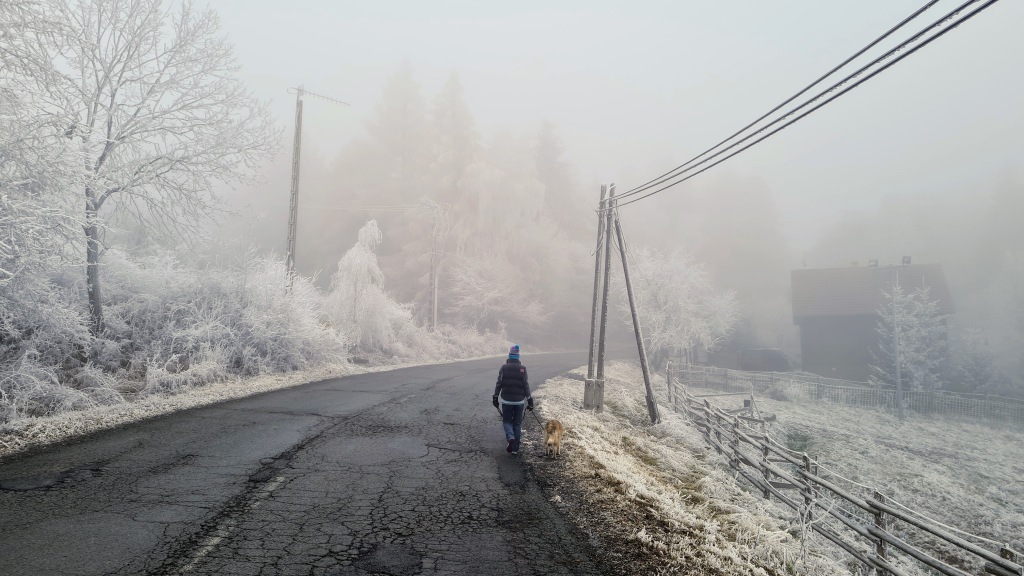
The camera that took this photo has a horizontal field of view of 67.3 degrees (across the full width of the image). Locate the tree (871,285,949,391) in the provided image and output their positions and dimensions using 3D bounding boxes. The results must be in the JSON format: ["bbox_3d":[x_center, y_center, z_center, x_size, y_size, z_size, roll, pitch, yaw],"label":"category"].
[{"bbox_3d":[21.395,2.642,41.751,4.000,6.123,4.000,-2,-5,27],"label":"tree"}]

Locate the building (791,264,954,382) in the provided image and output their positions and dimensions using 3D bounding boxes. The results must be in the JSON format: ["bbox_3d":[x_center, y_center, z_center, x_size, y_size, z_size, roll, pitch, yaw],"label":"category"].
[{"bbox_3d":[23.649,2.494,51.252,9.000,7.751,9.000,-2,-5,21],"label":"building"}]

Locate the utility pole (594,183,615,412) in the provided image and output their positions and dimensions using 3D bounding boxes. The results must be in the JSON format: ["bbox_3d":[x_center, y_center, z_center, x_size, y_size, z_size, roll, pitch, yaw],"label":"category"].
[{"bbox_3d":[2.588,0.236,21.050,0.250,6.293,0.250,4,-5,0],"label":"utility pole"}]

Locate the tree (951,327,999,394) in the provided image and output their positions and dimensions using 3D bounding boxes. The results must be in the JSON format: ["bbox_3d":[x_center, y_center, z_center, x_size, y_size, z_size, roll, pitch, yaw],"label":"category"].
[{"bbox_3d":[26.159,4.137,43.664,2.700,4.013,2.700,-3,-5,31],"label":"tree"}]

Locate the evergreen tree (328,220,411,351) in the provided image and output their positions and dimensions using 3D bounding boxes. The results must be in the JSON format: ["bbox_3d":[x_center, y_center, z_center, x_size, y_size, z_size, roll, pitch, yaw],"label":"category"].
[{"bbox_3d":[-7.090,-0.073,38.272,3.900,6.641,3.900,1,-5,-10],"label":"evergreen tree"}]

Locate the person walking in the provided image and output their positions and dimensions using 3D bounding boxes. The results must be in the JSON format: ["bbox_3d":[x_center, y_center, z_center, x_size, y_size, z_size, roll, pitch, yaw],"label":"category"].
[{"bbox_3d":[0.020,1.759,12.170,0.640,1.710,0.500,0,-5,0],"label":"person walking"}]

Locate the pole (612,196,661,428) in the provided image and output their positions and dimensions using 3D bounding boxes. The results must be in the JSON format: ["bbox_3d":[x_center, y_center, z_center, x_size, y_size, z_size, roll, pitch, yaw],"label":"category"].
[{"bbox_3d":[3.277,0.688,20.650,0.240,5.936,0.240,-9,-9,-1],"label":"pole"}]

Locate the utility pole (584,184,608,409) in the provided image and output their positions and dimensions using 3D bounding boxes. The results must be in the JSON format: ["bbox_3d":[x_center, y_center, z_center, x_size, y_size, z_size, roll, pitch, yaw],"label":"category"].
[{"bbox_3d":[2.351,0.219,21.250,0.250,6.203,0.250,4,-5,0],"label":"utility pole"}]

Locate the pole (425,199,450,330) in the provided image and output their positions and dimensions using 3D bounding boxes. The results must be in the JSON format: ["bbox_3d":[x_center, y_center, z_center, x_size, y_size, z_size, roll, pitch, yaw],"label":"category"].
[{"bbox_3d":[-4.456,-1.148,46.353,1.200,8.604,0.600,0,-5,0],"label":"pole"}]

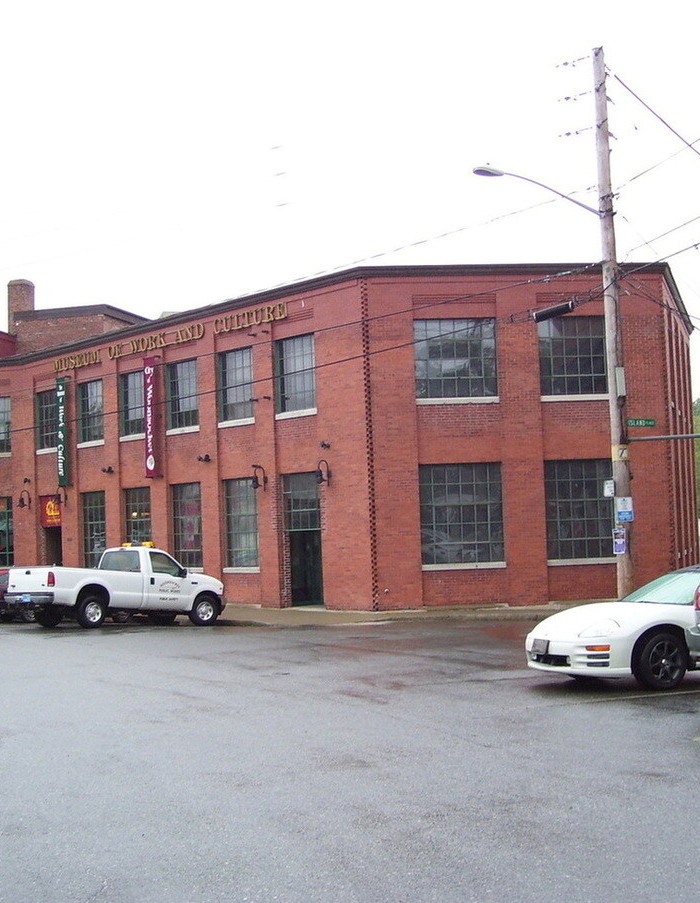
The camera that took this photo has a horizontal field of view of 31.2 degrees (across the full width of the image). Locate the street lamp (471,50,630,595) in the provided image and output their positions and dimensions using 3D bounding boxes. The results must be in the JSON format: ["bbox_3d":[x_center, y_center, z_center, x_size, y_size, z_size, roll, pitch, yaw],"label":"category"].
[{"bbox_3d":[4.169,-2.521,25.672,3.130,11.970,0.600,-1,-4,-14],"label":"street lamp"}]

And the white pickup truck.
[{"bbox_3d":[-5.698,3.368,31.581,2.050,2.030,5.750,-6,-8,42],"label":"white pickup truck"}]

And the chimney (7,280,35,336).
[{"bbox_3d":[-14.005,-6.151,53.300,0.970,2.350,0.700,-3,-4,18],"label":"chimney"}]

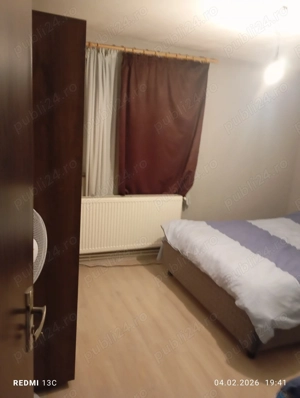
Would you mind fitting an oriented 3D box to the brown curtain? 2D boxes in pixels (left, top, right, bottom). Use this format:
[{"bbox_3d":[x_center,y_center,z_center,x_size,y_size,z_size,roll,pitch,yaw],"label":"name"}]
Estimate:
[{"bbox_3d":[0.126,-0.728,3.453,0.969,1.474,0.100,-1,15,-23],"label":"brown curtain"}]

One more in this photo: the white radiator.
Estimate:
[{"bbox_3d":[-0.267,0.266,3.558,1.310,0.605,0.100,-1,15,-23],"label":"white radiator"}]

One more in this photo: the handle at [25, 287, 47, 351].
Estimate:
[{"bbox_3d":[-0.352,0.402,0.995,0.054,0.220,0.138,3,14,-9],"label":"handle"}]

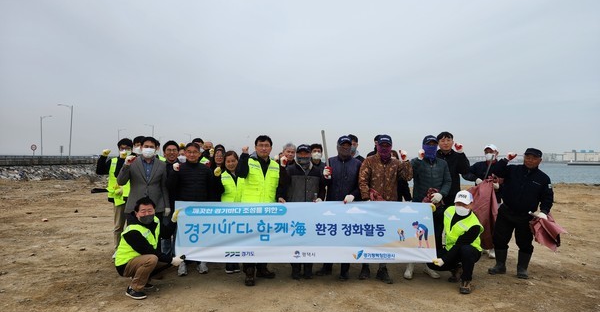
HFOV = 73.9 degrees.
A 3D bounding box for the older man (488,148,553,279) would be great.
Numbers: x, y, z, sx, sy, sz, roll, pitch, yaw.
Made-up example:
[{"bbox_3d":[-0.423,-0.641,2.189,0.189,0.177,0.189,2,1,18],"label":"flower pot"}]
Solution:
[{"bbox_3d":[2.753,0.703,5.000,0.740,1.594,0.480,0,-1,19],"label":"older man"}]

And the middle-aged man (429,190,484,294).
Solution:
[{"bbox_3d":[1.778,0.941,4.530,0.580,1.109,0.660,0,-1,27],"label":"middle-aged man"}]

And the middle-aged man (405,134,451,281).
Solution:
[{"bbox_3d":[1.551,0.627,4.870,0.540,1.743,0.460,0,-1,9],"label":"middle-aged man"}]

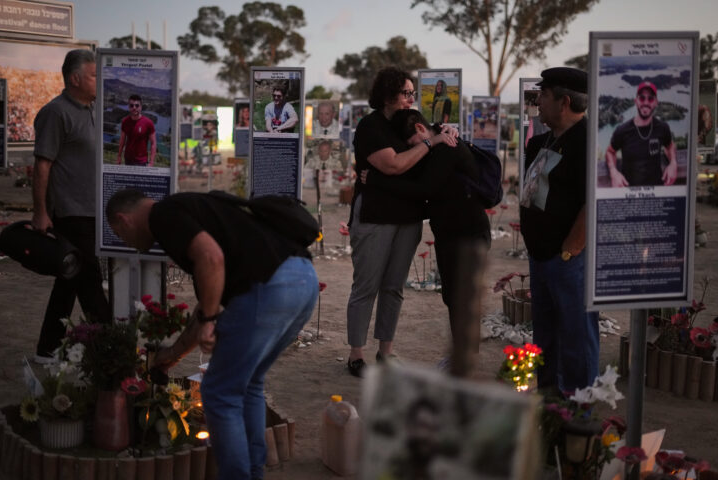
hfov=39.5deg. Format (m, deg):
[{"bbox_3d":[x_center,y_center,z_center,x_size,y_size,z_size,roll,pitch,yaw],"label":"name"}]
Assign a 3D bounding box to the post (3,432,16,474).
[{"bbox_3d":[-1.372,0.837,3.930,0.055,0.185,0.055,-2,8,-17],"label":"post"}]

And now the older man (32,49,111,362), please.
[{"bbox_3d":[-1.554,-0.186,5.620,0.580,1.760,0.500,2,6,16],"label":"older man"}]

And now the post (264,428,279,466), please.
[{"bbox_3d":[-0.345,0.822,3.960,0.060,0.138,0.060,1,6,0],"label":"post"}]

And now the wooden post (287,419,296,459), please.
[{"bbox_3d":[-0.276,0.806,4.058,0.050,0.158,0.048,1,6,0],"label":"wooden post"}]

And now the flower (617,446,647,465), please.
[{"bbox_3d":[0.954,0.754,3.500,0.110,0.055,0.090,1,8,9],"label":"flower"}]

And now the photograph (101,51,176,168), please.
[{"bbox_3d":[-1.023,-0.594,4.620,0.335,0.510,0.020,3,8,7],"label":"photograph"}]

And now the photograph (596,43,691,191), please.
[{"bbox_3d":[0.991,-0.434,3.475,0.340,0.510,0.020,-2,7,-7],"label":"photograph"}]

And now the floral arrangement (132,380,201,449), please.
[{"bbox_3d":[-0.747,0.677,3.880,0.255,0.245,0.210,1,6,0],"label":"floral arrangement"}]

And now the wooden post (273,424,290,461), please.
[{"bbox_3d":[-0.310,0.814,4.020,0.060,0.138,0.060,1,6,0],"label":"wooden post"}]

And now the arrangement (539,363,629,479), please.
[{"bbox_3d":[0.813,0.657,3.620,0.300,0.400,0.280,2,8,11],"label":"arrangement"}]

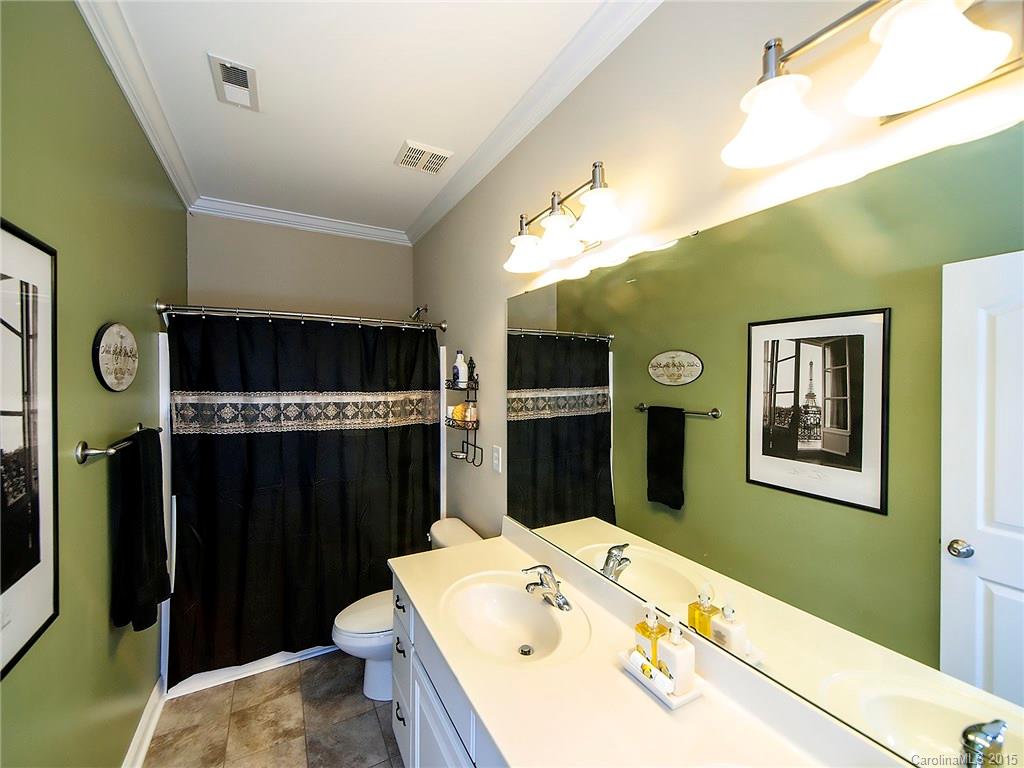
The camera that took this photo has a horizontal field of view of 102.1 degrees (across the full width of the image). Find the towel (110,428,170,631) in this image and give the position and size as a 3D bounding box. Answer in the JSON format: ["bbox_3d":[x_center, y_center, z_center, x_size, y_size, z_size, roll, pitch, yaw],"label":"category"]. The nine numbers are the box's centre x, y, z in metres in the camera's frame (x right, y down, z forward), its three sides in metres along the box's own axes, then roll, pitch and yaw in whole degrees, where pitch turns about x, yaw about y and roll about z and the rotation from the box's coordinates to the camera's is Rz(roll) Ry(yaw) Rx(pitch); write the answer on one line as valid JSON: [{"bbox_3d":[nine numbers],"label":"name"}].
[{"bbox_3d":[-1.360,0.521,1.517,0.110,0.690,0.330,0,1,-30],"label":"towel"}]

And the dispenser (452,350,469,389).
[{"bbox_3d":[-0.290,-0.086,2.307,0.060,0.210,0.080,0,1,-30],"label":"dispenser"}]

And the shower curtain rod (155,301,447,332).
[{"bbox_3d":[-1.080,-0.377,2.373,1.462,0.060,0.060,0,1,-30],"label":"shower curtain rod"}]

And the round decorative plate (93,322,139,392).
[{"bbox_3d":[-1.389,-0.092,1.466,0.025,0.244,0.435,0,1,-30],"label":"round decorative plate"}]

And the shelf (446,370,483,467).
[{"bbox_3d":[-0.273,0.173,2.297,0.140,0.550,0.260,0,1,-30],"label":"shelf"}]

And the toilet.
[{"bbox_3d":[-0.534,1.190,2.155,0.720,0.750,0.440,0,1,-30],"label":"toilet"}]

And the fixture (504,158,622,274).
[{"bbox_3d":[0.171,-0.567,1.447,0.200,0.210,0.600,0,1,-30],"label":"fixture"}]

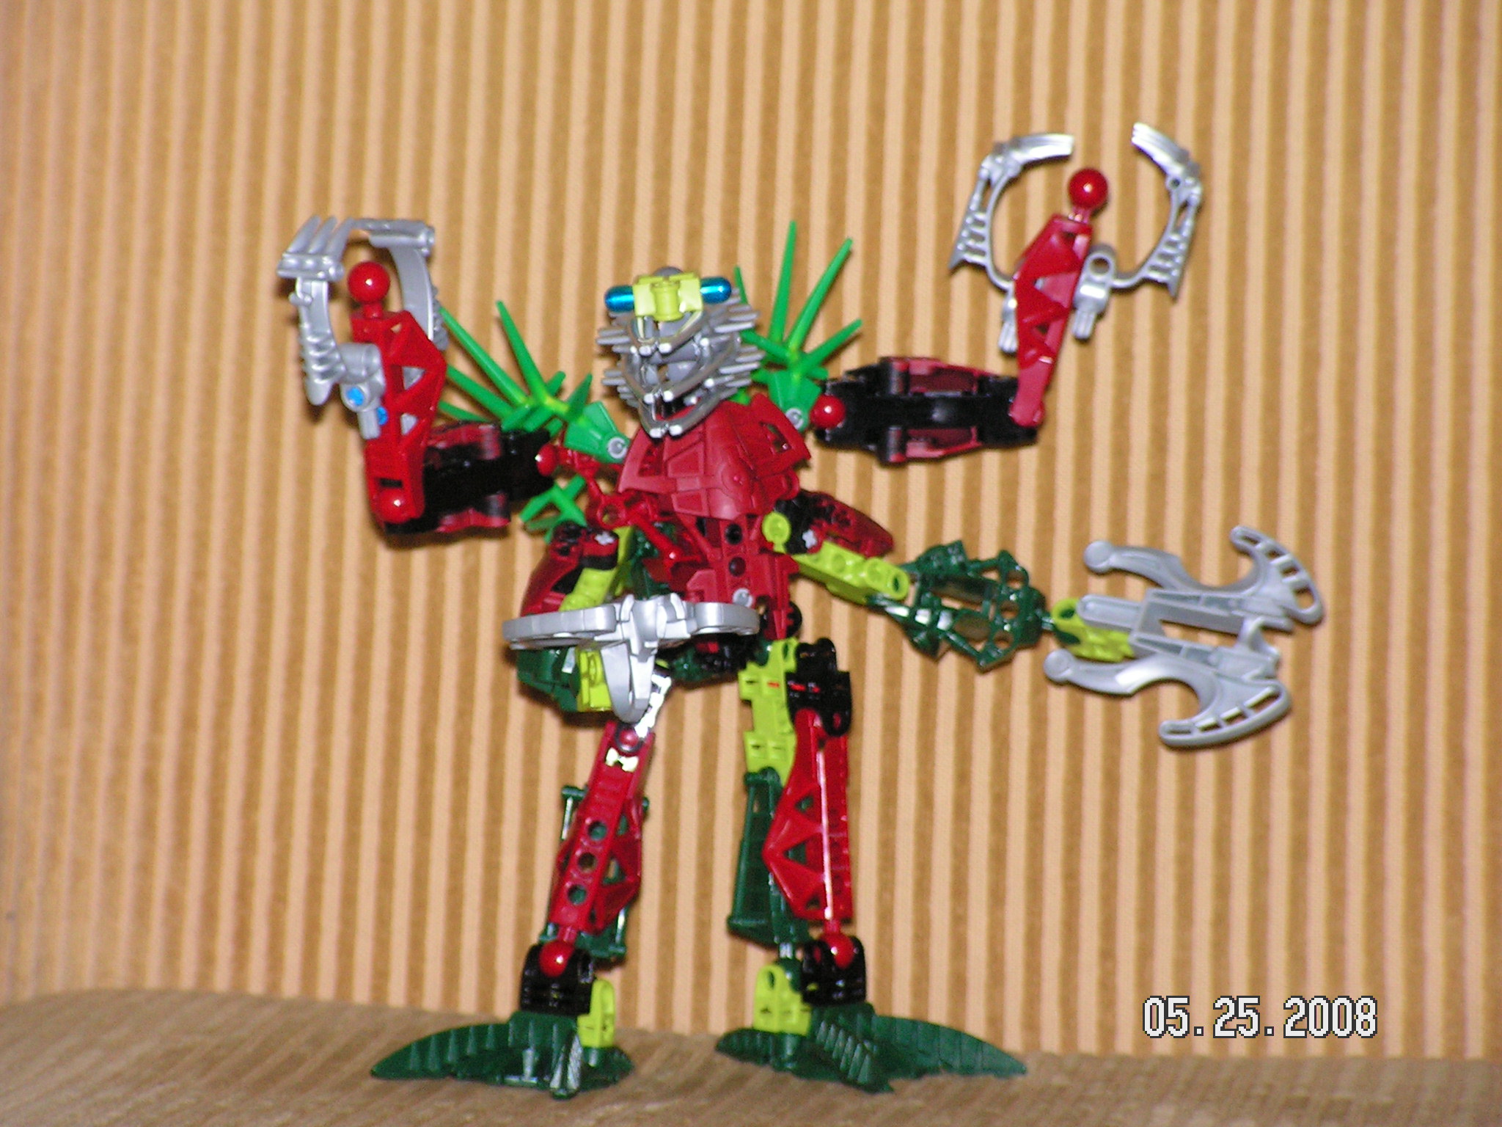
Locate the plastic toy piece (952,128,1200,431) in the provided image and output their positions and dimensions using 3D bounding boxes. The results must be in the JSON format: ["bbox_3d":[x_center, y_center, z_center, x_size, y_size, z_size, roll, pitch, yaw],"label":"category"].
[{"bbox_3d":[0.081,-0.074,1.940,0.058,0.083,0.028,17,6,4],"label":"plastic toy piece"}]

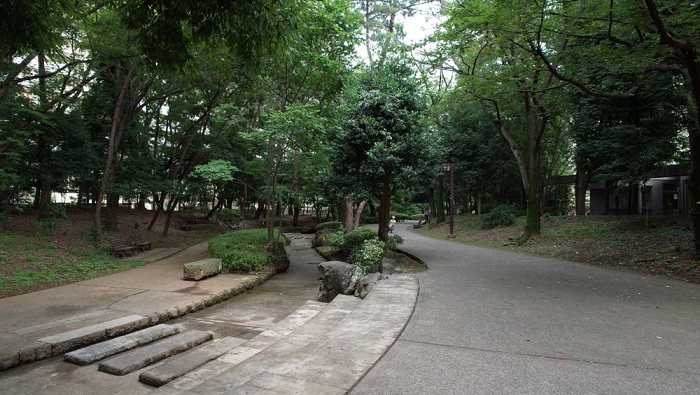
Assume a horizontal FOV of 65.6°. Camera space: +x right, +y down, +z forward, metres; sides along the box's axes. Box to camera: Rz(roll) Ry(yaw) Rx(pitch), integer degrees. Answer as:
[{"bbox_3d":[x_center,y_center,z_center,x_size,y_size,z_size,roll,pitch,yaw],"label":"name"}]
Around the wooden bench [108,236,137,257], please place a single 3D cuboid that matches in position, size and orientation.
[{"bbox_3d":[-9.635,2.105,23.000,0.600,0.760,1.500,0,-2,5],"label":"wooden bench"}]

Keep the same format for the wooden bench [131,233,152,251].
[{"bbox_3d":[-9.866,2.106,25.700,0.600,0.760,1.500,0,-2,5],"label":"wooden bench"}]

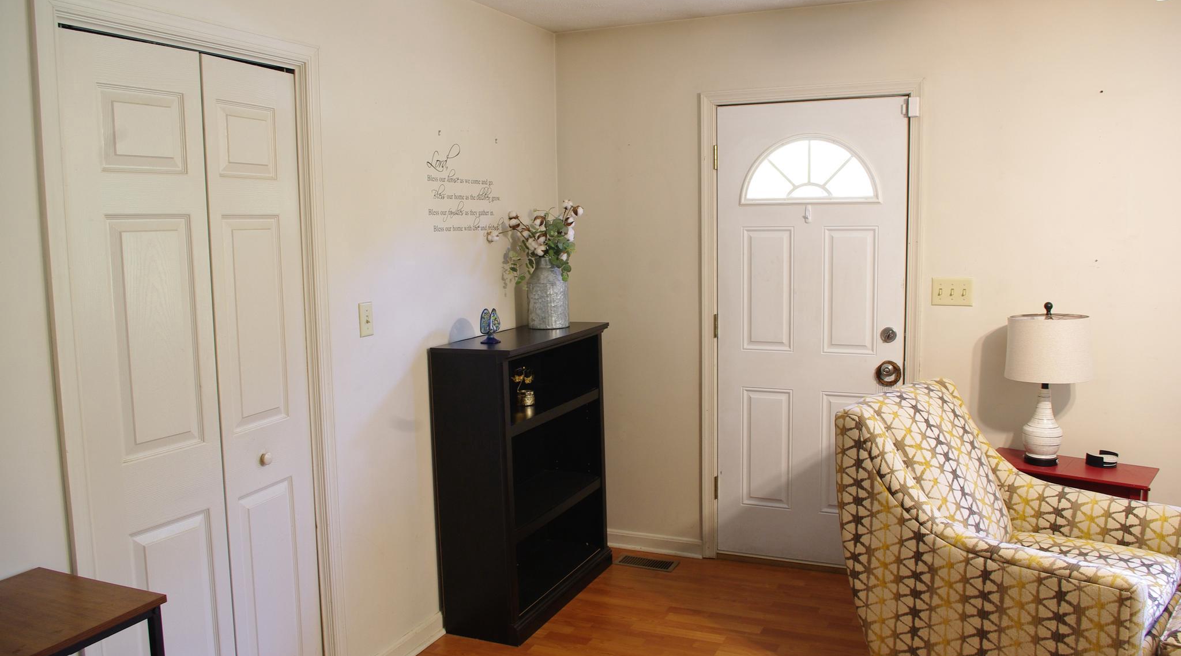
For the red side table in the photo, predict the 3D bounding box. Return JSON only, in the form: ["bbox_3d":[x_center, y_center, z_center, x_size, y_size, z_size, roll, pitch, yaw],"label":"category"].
[{"bbox_3d":[1.724,0.816,3.241,0.575,0.660,0.290,5,8,39],"label":"red side table"}]

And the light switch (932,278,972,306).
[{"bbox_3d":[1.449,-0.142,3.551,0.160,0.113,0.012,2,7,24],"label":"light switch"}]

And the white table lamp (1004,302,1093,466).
[{"bbox_3d":[1.660,0.198,3.231,0.303,0.606,0.303,5,8,39],"label":"white table lamp"}]

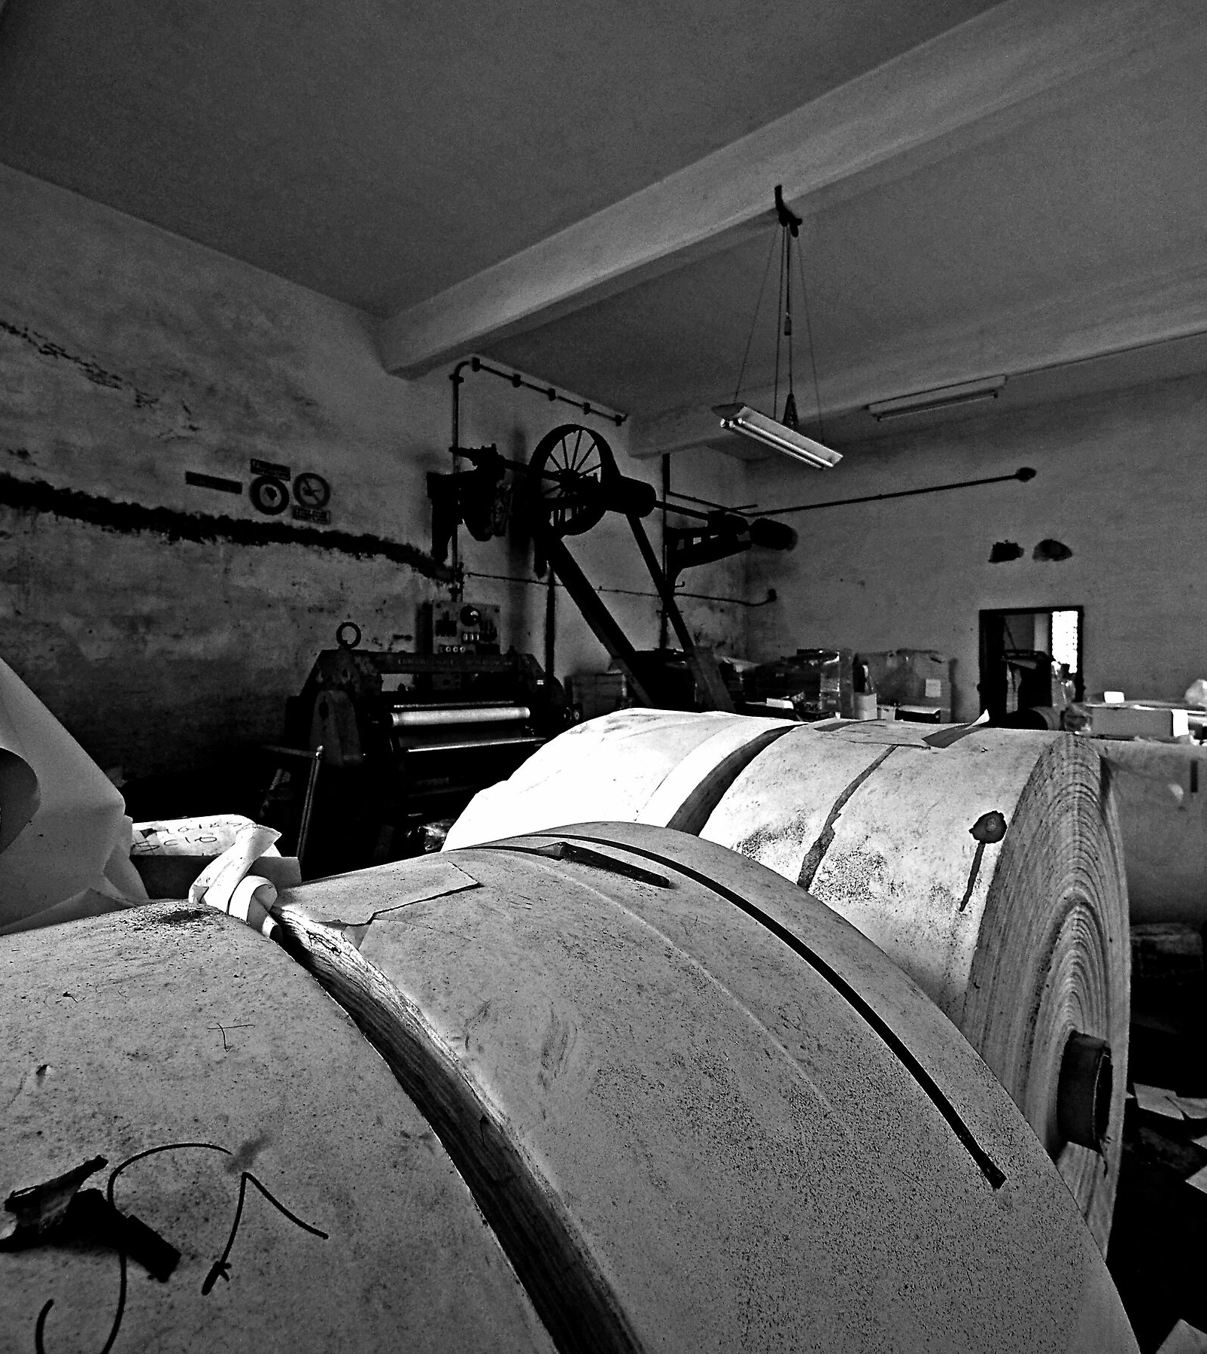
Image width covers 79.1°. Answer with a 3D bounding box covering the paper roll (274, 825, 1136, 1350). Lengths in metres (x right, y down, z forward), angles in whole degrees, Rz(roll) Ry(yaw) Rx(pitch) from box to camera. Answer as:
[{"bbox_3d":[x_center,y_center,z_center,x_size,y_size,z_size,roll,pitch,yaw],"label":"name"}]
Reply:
[{"bbox_3d":[-0.092,0.754,0.803,1.111,1.111,0.472,1,2,42],"label":"paper roll"}]

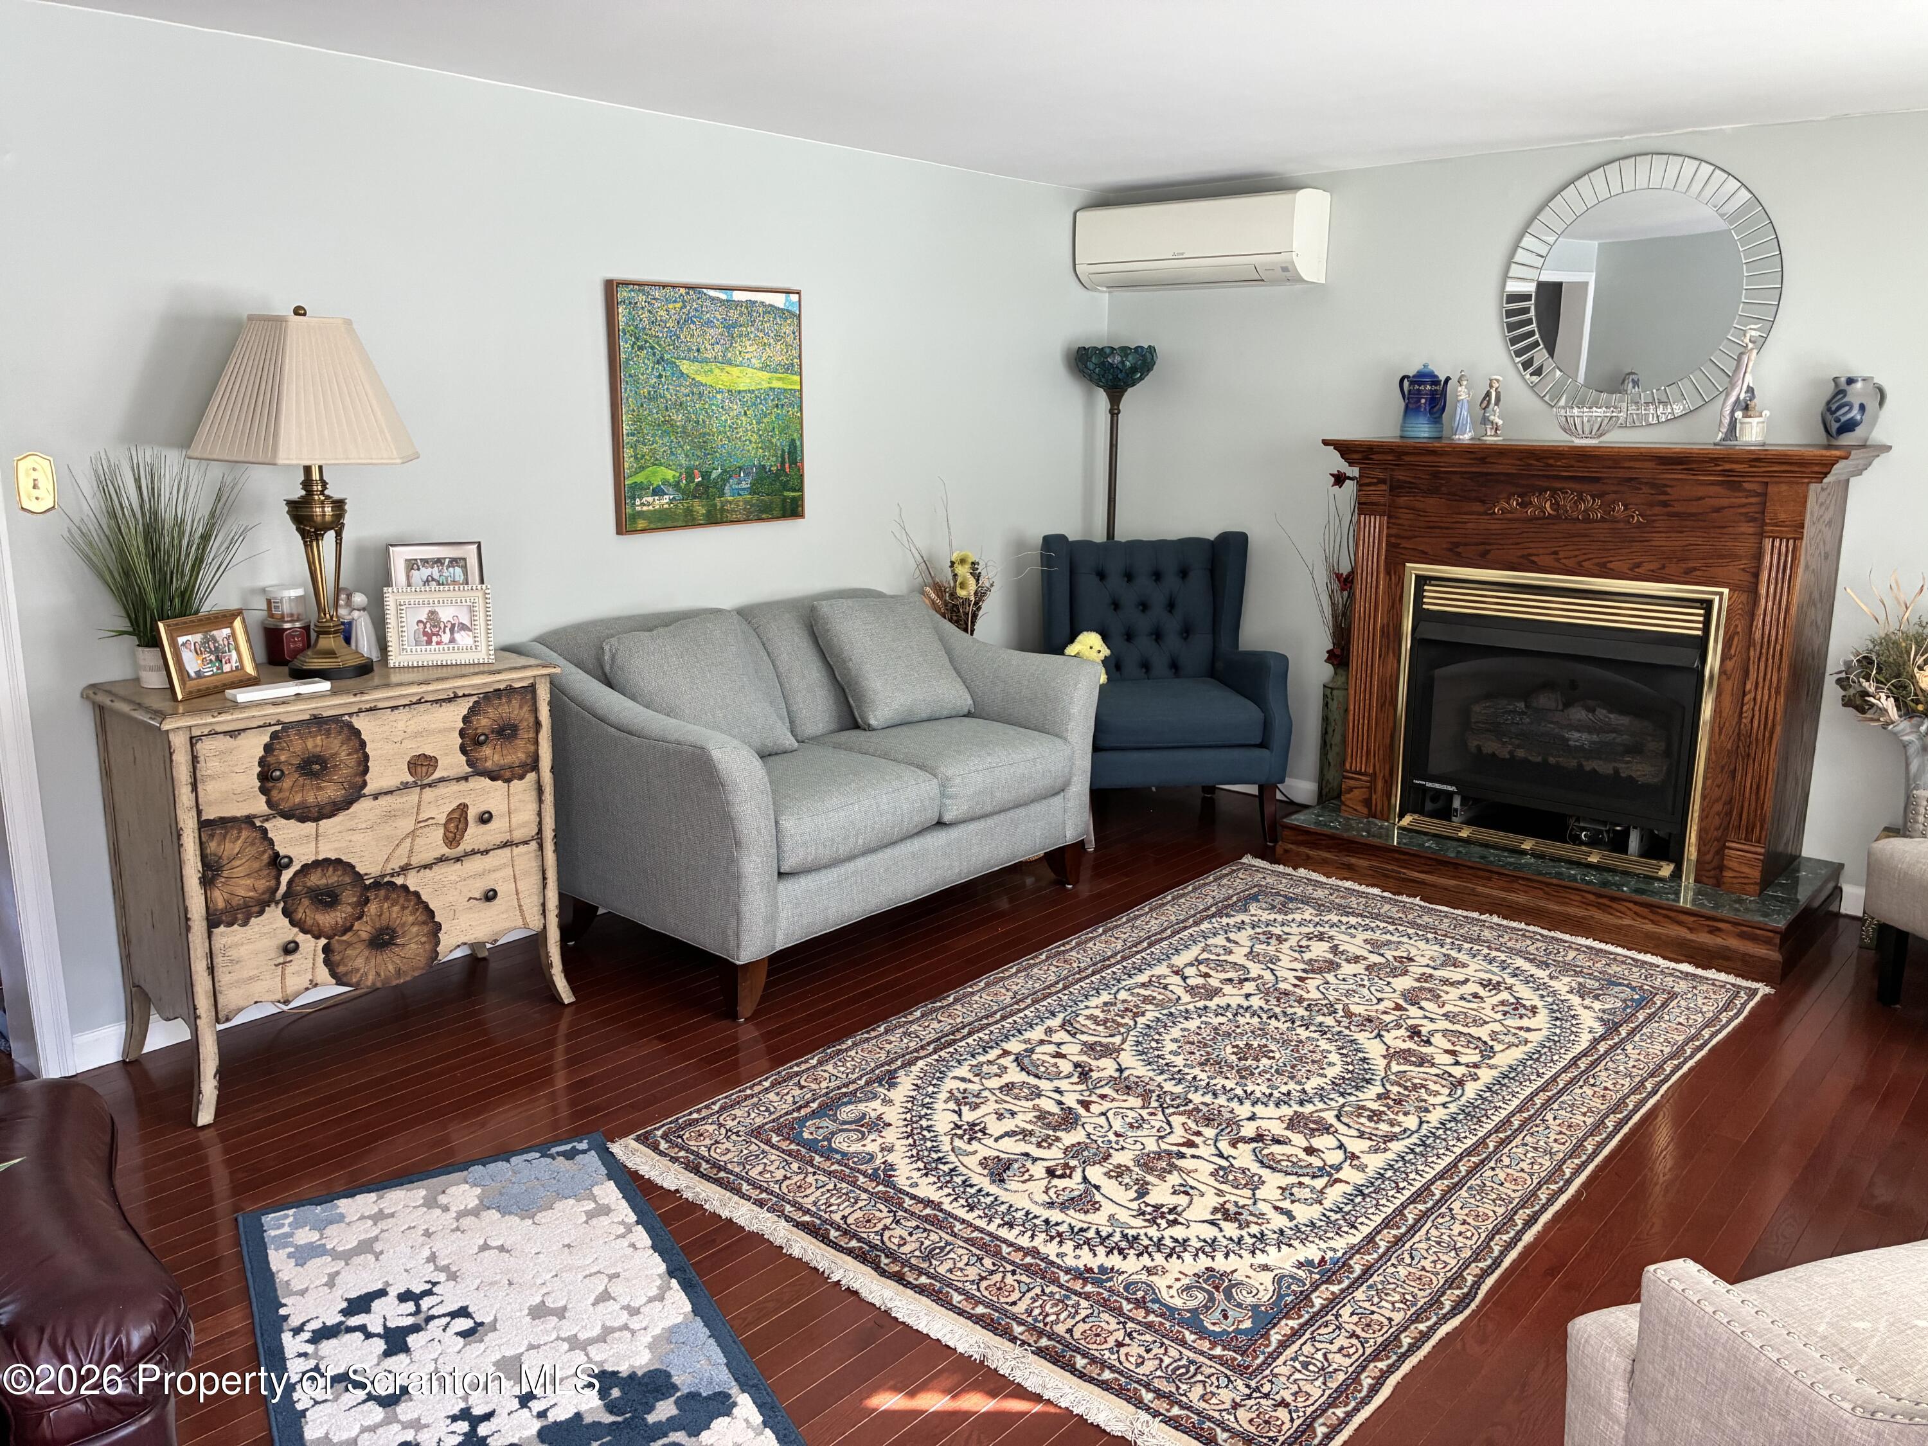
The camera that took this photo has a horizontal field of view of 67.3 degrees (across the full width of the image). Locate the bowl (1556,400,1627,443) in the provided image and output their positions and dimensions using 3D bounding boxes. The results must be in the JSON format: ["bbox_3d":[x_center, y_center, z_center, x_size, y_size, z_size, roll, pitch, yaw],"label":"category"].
[{"bbox_3d":[1.931,-0.917,4.441,0.205,0.118,0.205,11,16,40],"label":"bowl"}]

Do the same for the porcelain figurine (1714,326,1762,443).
[{"bbox_3d":[2.167,-0.934,4.017,0.114,0.324,0.100,8,15,32],"label":"porcelain figurine"}]

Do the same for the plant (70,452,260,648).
[{"bbox_3d":[-1.691,-0.351,3.044,0.310,0.446,0.345,11,16,40],"label":"plant"}]

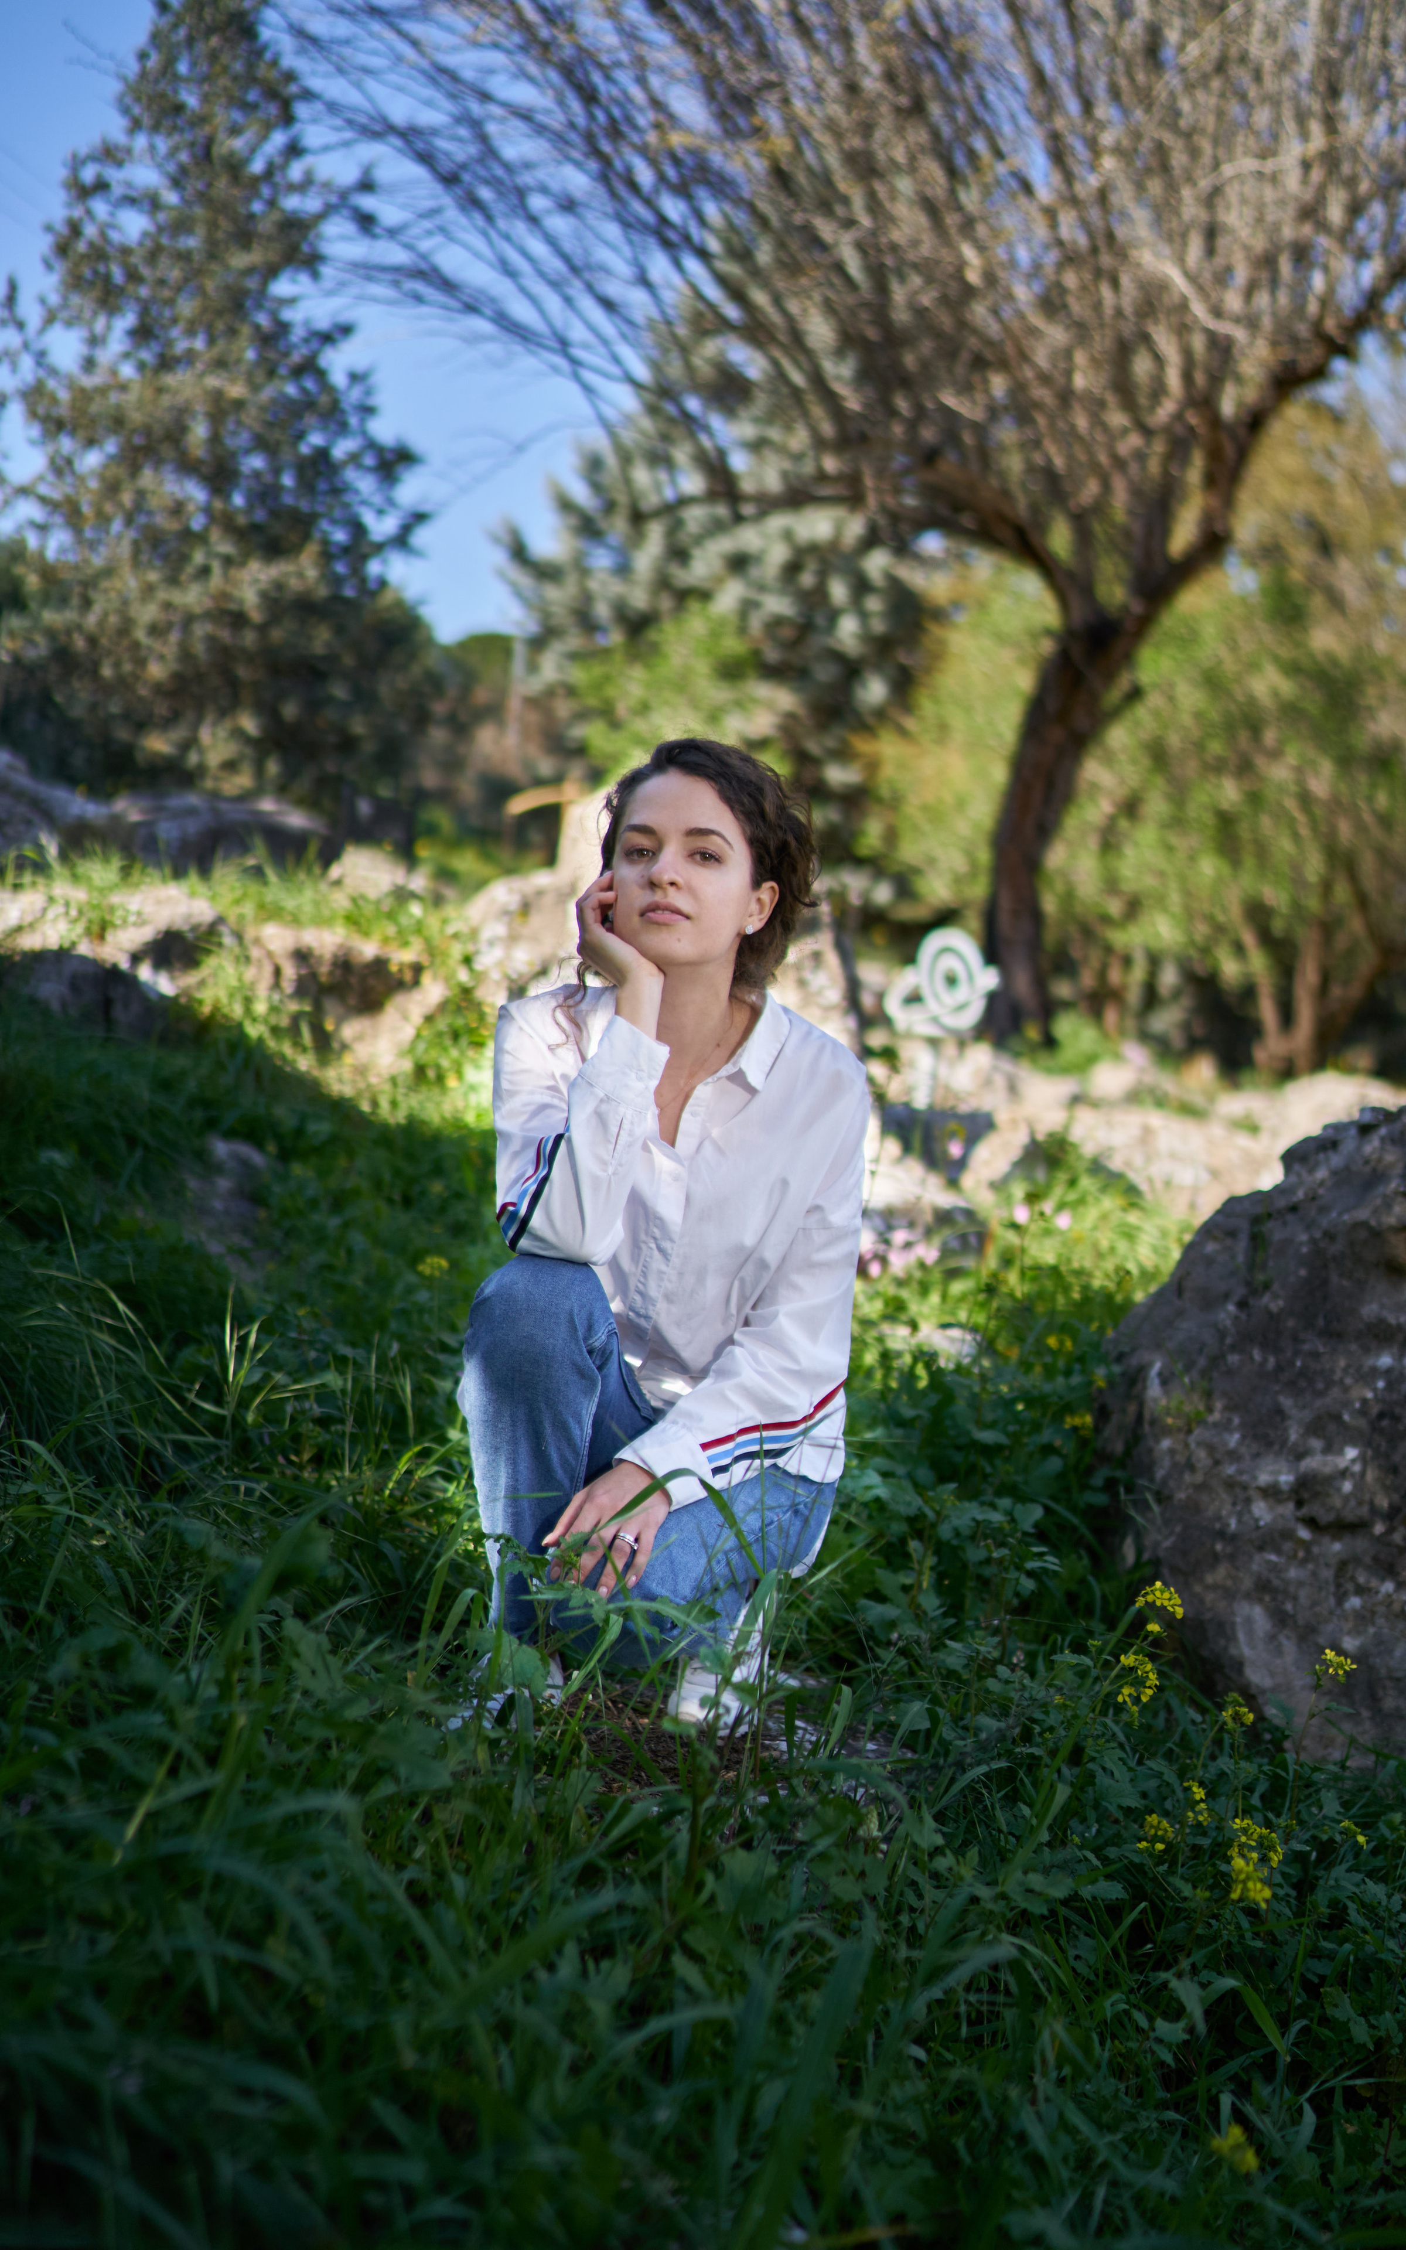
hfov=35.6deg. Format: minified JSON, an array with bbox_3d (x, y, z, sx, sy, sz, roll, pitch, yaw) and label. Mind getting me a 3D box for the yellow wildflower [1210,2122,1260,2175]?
[{"bbox_3d":[0.341,0.655,1.400,0.033,0.034,0.031,0,5,0],"label":"yellow wildflower"}]

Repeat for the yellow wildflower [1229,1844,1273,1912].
[{"bbox_3d":[0.433,0.596,1.730,0.035,0.050,0.033,0,5,0],"label":"yellow wildflower"}]

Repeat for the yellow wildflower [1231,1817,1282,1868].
[{"bbox_3d":[0.487,0.629,1.920,0.045,0.046,0.043,0,5,0],"label":"yellow wildflower"}]

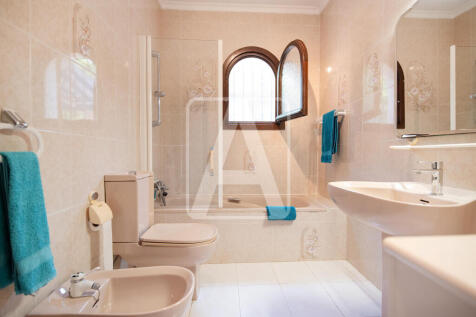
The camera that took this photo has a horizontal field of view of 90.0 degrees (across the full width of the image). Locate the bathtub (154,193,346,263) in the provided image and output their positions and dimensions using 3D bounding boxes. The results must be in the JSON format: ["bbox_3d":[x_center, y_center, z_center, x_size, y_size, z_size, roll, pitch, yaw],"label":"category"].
[{"bbox_3d":[0.059,0.664,2.400,1.796,0.483,0.669,0,1,-3],"label":"bathtub"}]

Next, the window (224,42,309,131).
[{"bbox_3d":[0.232,-0.783,2.417,0.769,0.936,0.614,0,1,-3],"label":"window"}]

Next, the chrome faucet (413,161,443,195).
[{"bbox_3d":[0.855,0.087,1.070,0.130,0.153,0.045,0,0,-2],"label":"chrome faucet"}]

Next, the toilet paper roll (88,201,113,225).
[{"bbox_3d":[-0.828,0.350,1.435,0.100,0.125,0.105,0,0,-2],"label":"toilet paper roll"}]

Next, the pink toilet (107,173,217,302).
[{"bbox_3d":[-0.468,0.510,1.588,0.655,0.829,0.355,0,1,-3],"label":"pink toilet"}]

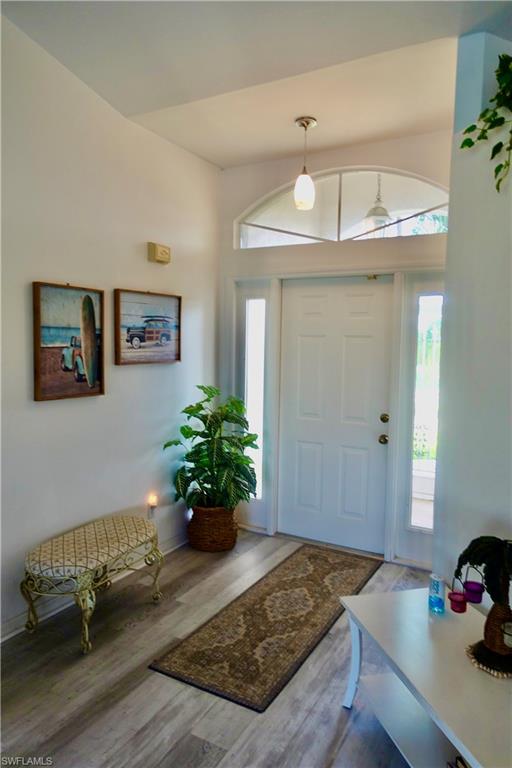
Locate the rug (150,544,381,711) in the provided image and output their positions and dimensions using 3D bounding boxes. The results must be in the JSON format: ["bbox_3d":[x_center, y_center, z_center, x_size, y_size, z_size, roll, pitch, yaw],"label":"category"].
[{"bbox_3d":[0.207,1.333,3.115,0.626,0.009,1.809,3,5,30],"label":"rug"}]

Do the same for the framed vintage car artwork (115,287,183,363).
[{"bbox_3d":[-0.737,-0.388,3.580,0.038,0.490,0.644,3,5,29],"label":"framed vintage car artwork"}]

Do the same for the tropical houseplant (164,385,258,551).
[{"bbox_3d":[-0.260,0.651,3.958,0.587,1.235,0.607,3,5,29],"label":"tropical houseplant"}]

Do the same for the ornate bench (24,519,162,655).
[{"bbox_3d":[-0.898,1.105,2.935,0.458,0.466,0.688,3,5,29],"label":"ornate bench"}]

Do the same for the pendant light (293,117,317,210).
[{"bbox_3d":[0.327,-1.438,3.370,0.139,0.573,0.139,1,4,0],"label":"pendant light"}]

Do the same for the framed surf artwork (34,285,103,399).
[{"bbox_3d":[-1.077,-0.239,2.984,0.038,0.645,0.472,3,5,29],"label":"framed surf artwork"}]

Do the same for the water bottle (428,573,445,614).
[{"bbox_3d":[0.748,0.860,2.111,0.062,0.157,0.062,3,5,29],"label":"water bottle"}]

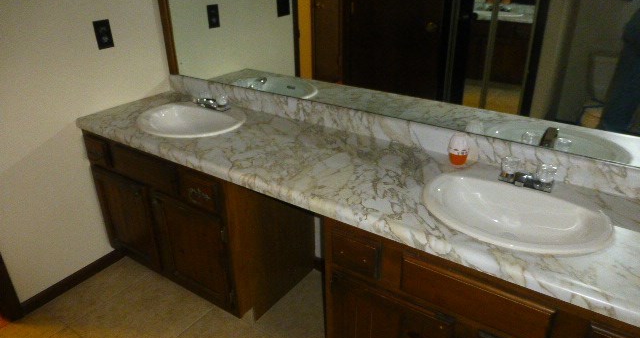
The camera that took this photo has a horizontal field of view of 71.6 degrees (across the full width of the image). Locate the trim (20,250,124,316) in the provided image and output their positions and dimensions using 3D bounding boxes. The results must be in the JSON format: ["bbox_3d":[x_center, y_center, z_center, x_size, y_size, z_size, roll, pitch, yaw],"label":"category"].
[{"bbox_3d":[-1.180,0.535,2.183,0.014,0.064,0.535,16,31,31],"label":"trim"}]

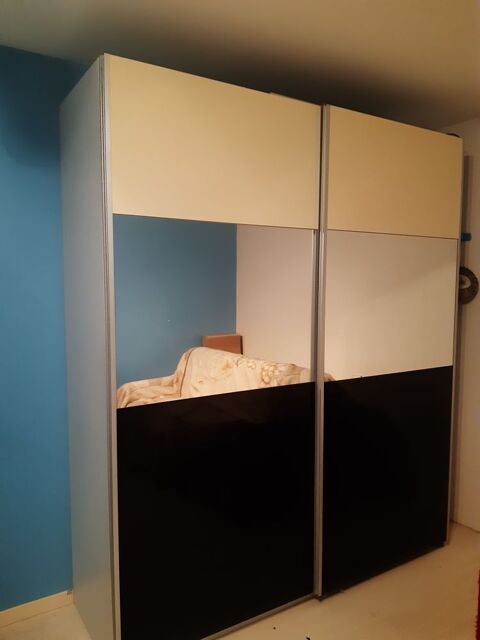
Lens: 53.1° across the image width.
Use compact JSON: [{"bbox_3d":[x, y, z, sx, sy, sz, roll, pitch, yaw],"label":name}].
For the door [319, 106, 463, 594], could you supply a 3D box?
[{"bbox_3d":[0.735,0.162,2.297,0.915,2.130,0.050,-3,5,-31],"label":"door"}]

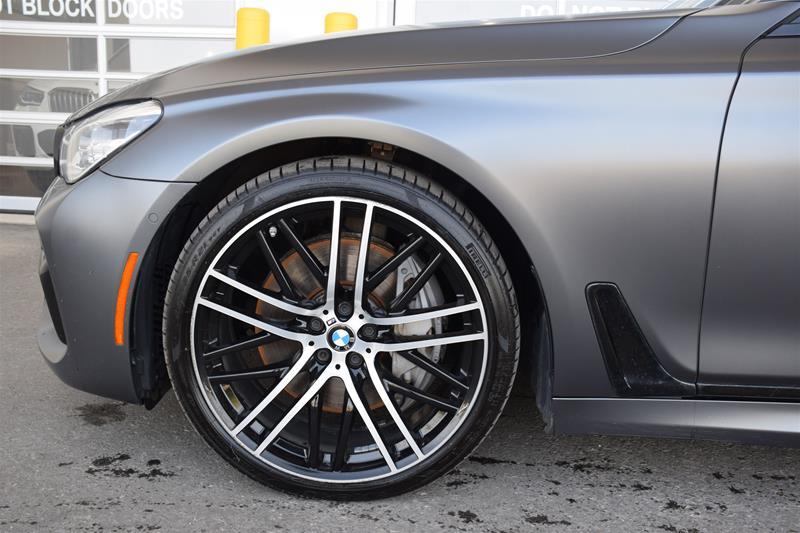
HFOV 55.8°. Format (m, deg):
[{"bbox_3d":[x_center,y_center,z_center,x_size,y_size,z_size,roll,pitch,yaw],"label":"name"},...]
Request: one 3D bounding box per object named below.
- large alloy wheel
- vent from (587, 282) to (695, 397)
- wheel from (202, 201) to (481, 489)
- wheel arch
[{"bbox_3d":[-0.114,0.123,1.559,0.705,0.695,0.245,2,12,1],"label":"large alloy wheel"},{"bbox_3d":[0.451,0.136,1.427,0.215,0.222,0.045,2,12,1],"label":"vent"},{"bbox_3d":[-0.115,0.128,1.550,0.570,0.570,0.225,2,12,1],"label":"wheel"},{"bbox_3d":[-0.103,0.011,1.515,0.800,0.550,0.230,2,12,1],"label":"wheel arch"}]

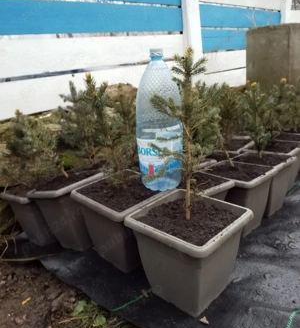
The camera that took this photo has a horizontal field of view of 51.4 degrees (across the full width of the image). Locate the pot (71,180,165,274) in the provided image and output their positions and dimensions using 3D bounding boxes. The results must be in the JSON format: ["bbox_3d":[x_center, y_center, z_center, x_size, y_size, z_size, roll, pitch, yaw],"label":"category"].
[{"bbox_3d":[-0.061,0.152,0.819,0.196,0.192,0.196,18,29,42],"label":"pot"}]

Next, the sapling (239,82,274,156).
[{"bbox_3d":[0.402,-0.155,1.165,0.142,0.287,0.135,-3,20,0],"label":"sapling"}]

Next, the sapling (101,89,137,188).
[{"bbox_3d":[-0.072,-0.060,0.788,0.106,0.256,0.101,-3,20,0],"label":"sapling"}]

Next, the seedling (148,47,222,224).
[{"bbox_3d":[0.070,-0.045,0.616,0.138,0.351,0.131,-3,20,0],"label":"seedling"}]

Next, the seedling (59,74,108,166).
[{"bbox_3d":[-0.224,-0.146,1.052,0.169,0.312,0.160,-3,20,0],"label":"seedling"}]

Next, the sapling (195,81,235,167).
[{"bbox_3d":[0.217,-0.127,1.065,0.143,0.298,0.136,-3,20,0],"label":"sapling"}]

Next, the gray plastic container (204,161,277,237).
[{"bbox_3d":[0.283,0.116,1.031,0.196,0.192,0.196,10,20,42],"label":"gray plastic container"}]

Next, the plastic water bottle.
[{"bbox_3d":[0.023,-0.098,0.739,0.111,0.328,0.111,-3,20,0],"label":"plastic water bottle"}]

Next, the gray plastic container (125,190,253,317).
[{"bbox_3d":[0.086,0.195,0.683,0.196,0.192,0.196,15,26,41],"label":"gray plastic container"}]

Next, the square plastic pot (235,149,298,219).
[{"bbox_3d":[0.409,0.077,1.169,0.196,0.192,0.196,10,21,42],"label":"square plastic pot"}]

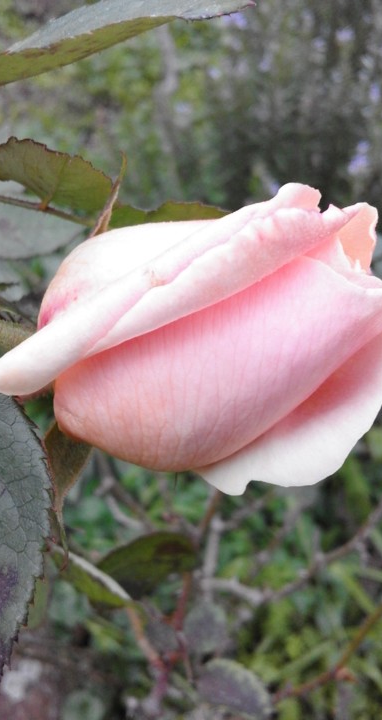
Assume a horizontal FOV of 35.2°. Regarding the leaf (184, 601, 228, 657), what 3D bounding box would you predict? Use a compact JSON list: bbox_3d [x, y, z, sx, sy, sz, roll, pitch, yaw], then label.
[{"bbox_3d":[0.009,0.170,0.380,0.029,0.037,0.014,0,20,0],"label":"leaf"}]

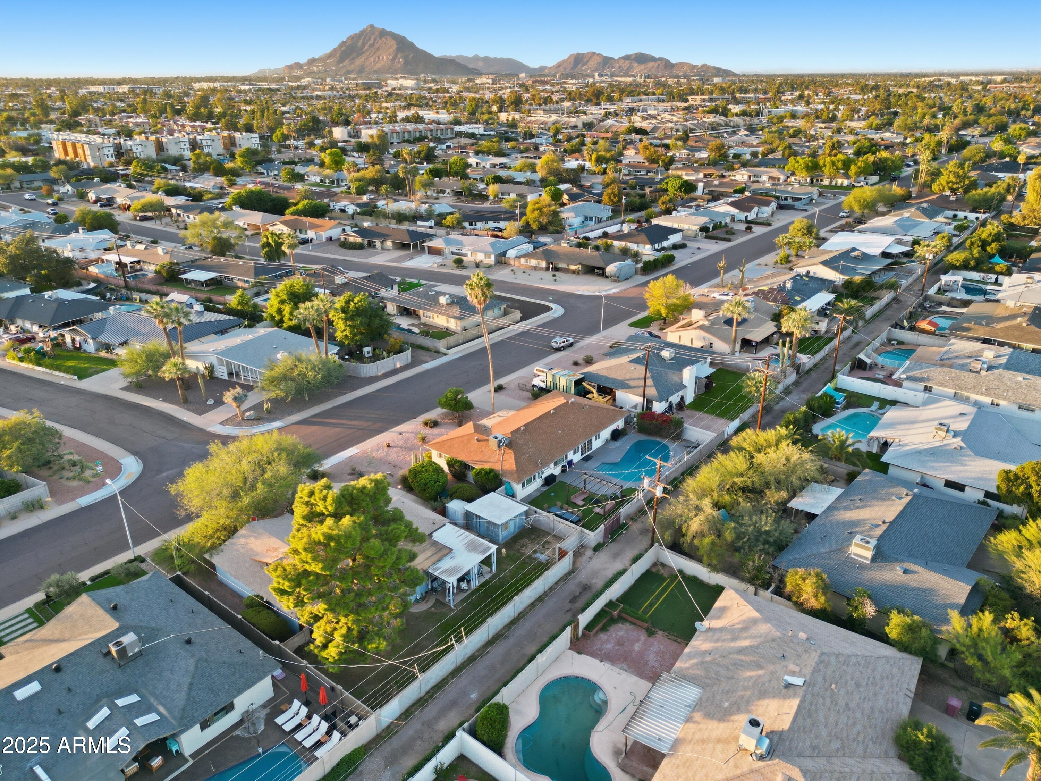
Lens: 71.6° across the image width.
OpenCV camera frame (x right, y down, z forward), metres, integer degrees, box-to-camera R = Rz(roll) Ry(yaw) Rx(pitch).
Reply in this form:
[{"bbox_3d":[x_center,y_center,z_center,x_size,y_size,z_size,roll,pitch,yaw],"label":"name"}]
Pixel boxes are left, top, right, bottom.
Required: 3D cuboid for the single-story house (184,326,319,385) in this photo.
[{"bbox_3d":[-39.029,-5.221,107.902,19.954,4.100,12.568,11,26,23],"label":"single-story house"}]

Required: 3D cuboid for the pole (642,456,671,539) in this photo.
[{"bbox_3d":[12.466,10.322,66.340,3.000,9.630,0.900,18,30,36],"label":"pole"}]

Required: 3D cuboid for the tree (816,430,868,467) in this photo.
[{"bbox_3d":[36.923,6.349,82.023,5.900,4.180,5.800,0,24,0],"label":"tree"}]

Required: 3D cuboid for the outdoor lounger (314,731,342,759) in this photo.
[{"bbox_3d":[-12.496,23.158,46.957,0.660,0.930,1.750,18,30,35],"label":"outdoor lounger"}]

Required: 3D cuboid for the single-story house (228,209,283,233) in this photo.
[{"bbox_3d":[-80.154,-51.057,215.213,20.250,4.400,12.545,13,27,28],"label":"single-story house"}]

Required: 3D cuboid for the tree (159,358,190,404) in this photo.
[{"bbox_3d":[-45.331,-1.204,95.849,4.500,6.500,4.500,18,30,35],"label":"tree"}]

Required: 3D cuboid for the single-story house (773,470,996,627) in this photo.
[{"bbox_3d":[33.681,13.511,64.731,14.464,4.400,22.179,19,30,38],"label":"single-story house"}]

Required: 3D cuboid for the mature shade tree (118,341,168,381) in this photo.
[{"bbox_3d":[-51.309,-3.822,98.549,6.200,5.400,6.200,0,24,0],"label":"mature shade tree"}]

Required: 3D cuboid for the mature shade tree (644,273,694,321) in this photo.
[{"bbox_3d":[24.462,-14.965,119.371,8.100,8.400,8.100,0,24,0],"label":"mature shade tree"}]

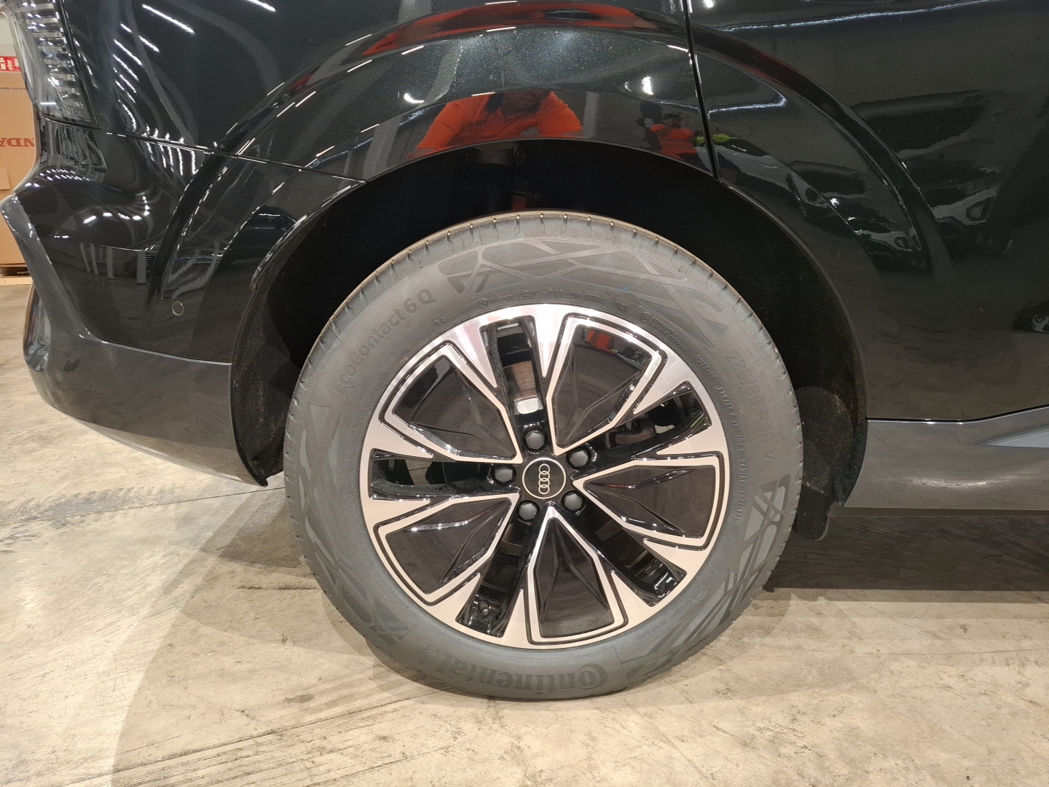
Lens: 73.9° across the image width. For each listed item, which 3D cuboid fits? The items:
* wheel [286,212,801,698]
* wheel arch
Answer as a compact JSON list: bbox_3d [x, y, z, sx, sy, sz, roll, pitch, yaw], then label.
[{"bbox_3d":[0.026,0.095,1.041,0.715,0.715,0.238,0,15,-1],"label":"wheel"},{"bbox_3d":[0.036,-0.084,0.965,0.820,0.490,0.220,0,15,-1],"label":"wheel arch"}]

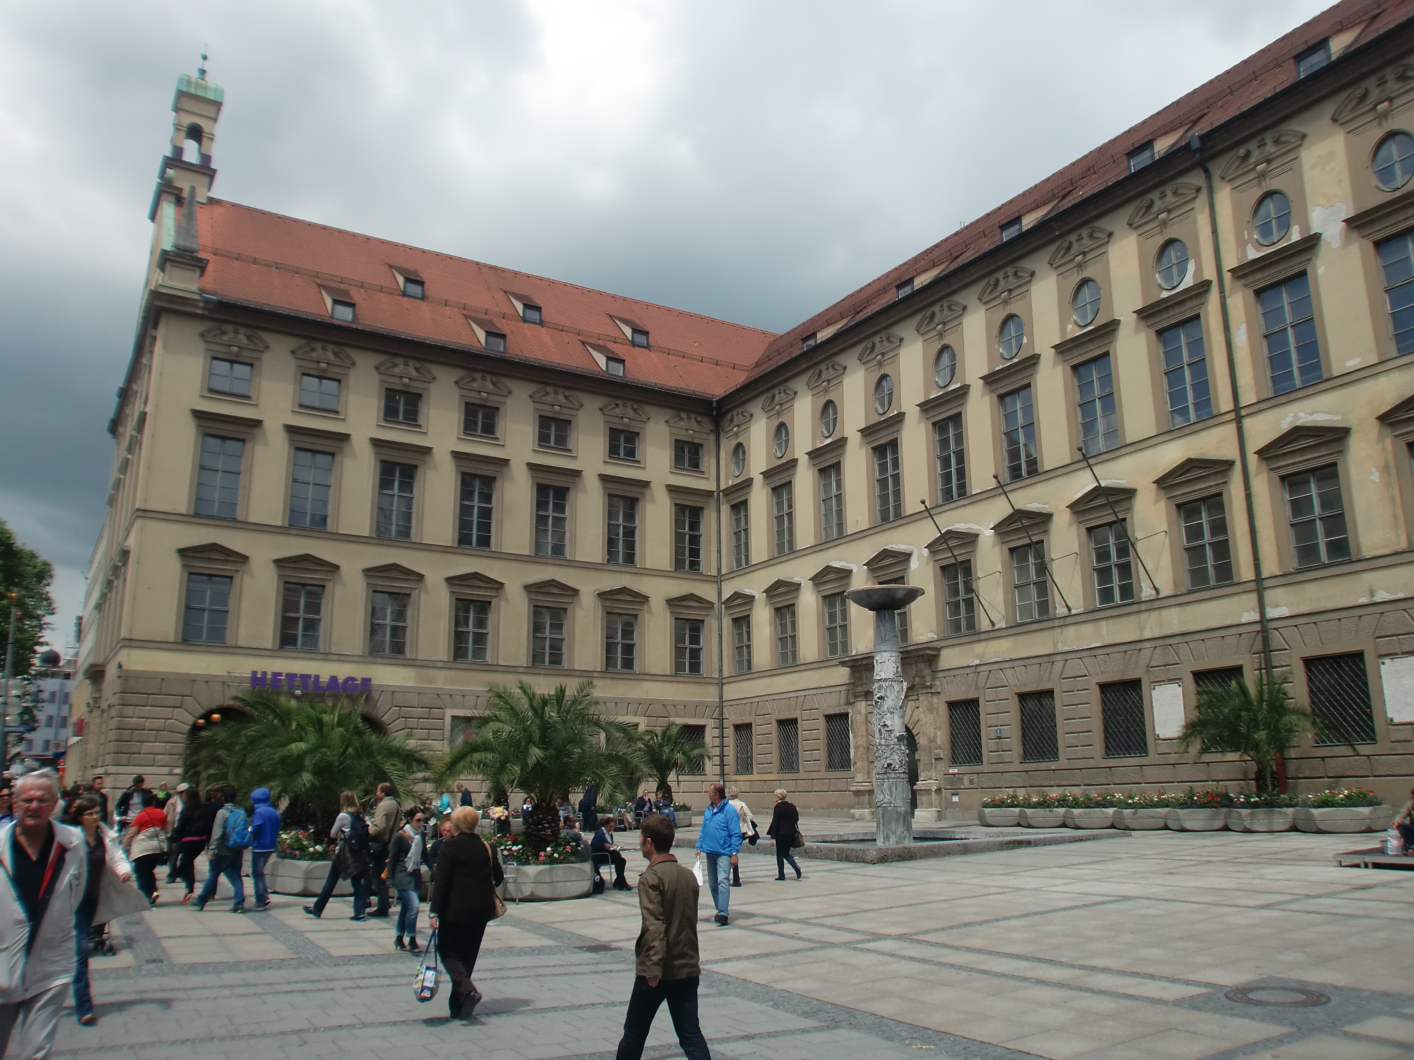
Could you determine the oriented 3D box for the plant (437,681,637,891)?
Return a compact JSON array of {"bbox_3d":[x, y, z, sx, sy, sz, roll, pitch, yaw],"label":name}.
[{"bbox_3d":[-2.781,4.254,17.476,3.250,3.450,3.100,0,-14,0],"label":"plant"}]

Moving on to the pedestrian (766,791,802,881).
[{"bbox_3d":[1.416,5.614,19.583,0.580,1.627,0.520,-12,-18,41],"label":"pedestrian"}]

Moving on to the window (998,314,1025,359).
[{"bbox_3d":[11.057,-7.028,38.587,0.200,1.726,1.240,8,-16,-32],"label":"window"}]

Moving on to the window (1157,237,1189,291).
[{"bbox_3d":[13.465,-7.673,30.711,0.270,1.620,1.100,8,-17,-31],"label":"window"}]

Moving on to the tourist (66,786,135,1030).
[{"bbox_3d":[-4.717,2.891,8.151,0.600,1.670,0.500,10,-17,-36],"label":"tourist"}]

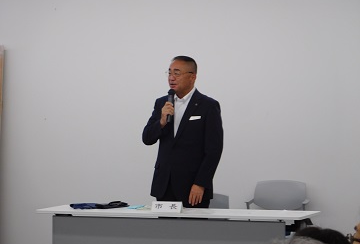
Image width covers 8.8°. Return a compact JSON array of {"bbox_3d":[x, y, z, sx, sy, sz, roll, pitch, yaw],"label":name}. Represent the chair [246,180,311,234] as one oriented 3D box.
[{"bbox_3d":[0.717,0.850,18.002,0.540,0.789,0.540,1,2,17],"label":"chair"}]

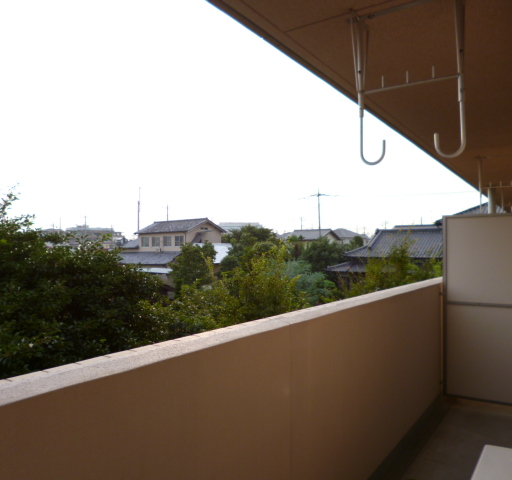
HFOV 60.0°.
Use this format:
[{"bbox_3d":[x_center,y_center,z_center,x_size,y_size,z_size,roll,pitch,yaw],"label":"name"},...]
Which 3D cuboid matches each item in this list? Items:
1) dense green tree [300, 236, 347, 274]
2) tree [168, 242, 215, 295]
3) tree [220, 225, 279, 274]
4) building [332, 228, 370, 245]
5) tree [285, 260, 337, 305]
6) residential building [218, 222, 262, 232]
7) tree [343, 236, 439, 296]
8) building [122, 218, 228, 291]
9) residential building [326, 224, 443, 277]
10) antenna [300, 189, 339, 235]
[{"bbox_3d":[6.894,2.570,46.000,4.900,5.850,4.700,0,-2,0],"label":"dense green tree"},{"bbox_3d":[-5.939,2.729,41.500,4.400,5.400,4.300,0,-2,0],"label":"tree"},{"bbox_3d":[-0.667,1.988,45.500,5.800,7.050,5.500,0,-2,0],"label":"tree"},{"bbox_3d":[15.467,2.180,75.000,8.000,8.100,7.000,-1,-2,35],"label":"building"},{"bbox_3d":[3.316,3.155,27.000,3.200,3.700,3.100,0,-2,0],"label":"tree"},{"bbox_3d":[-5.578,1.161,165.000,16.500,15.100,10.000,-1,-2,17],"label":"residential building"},{"bbox_3d":[6.353,2.369,20.500,4.200,4.900,3.600,0,-2,0],"label":"tree"},{"bbox_3d":[-9.600,1.735,51.500,10.800,7.950,8.000,-2,-2,40],"label":"building"},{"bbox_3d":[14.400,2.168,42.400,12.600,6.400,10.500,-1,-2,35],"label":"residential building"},{"bbox_3d":[7.299,-3.176,51.000,4.300,5.400,1.300,0,-2,0],"label":"antenna"}]

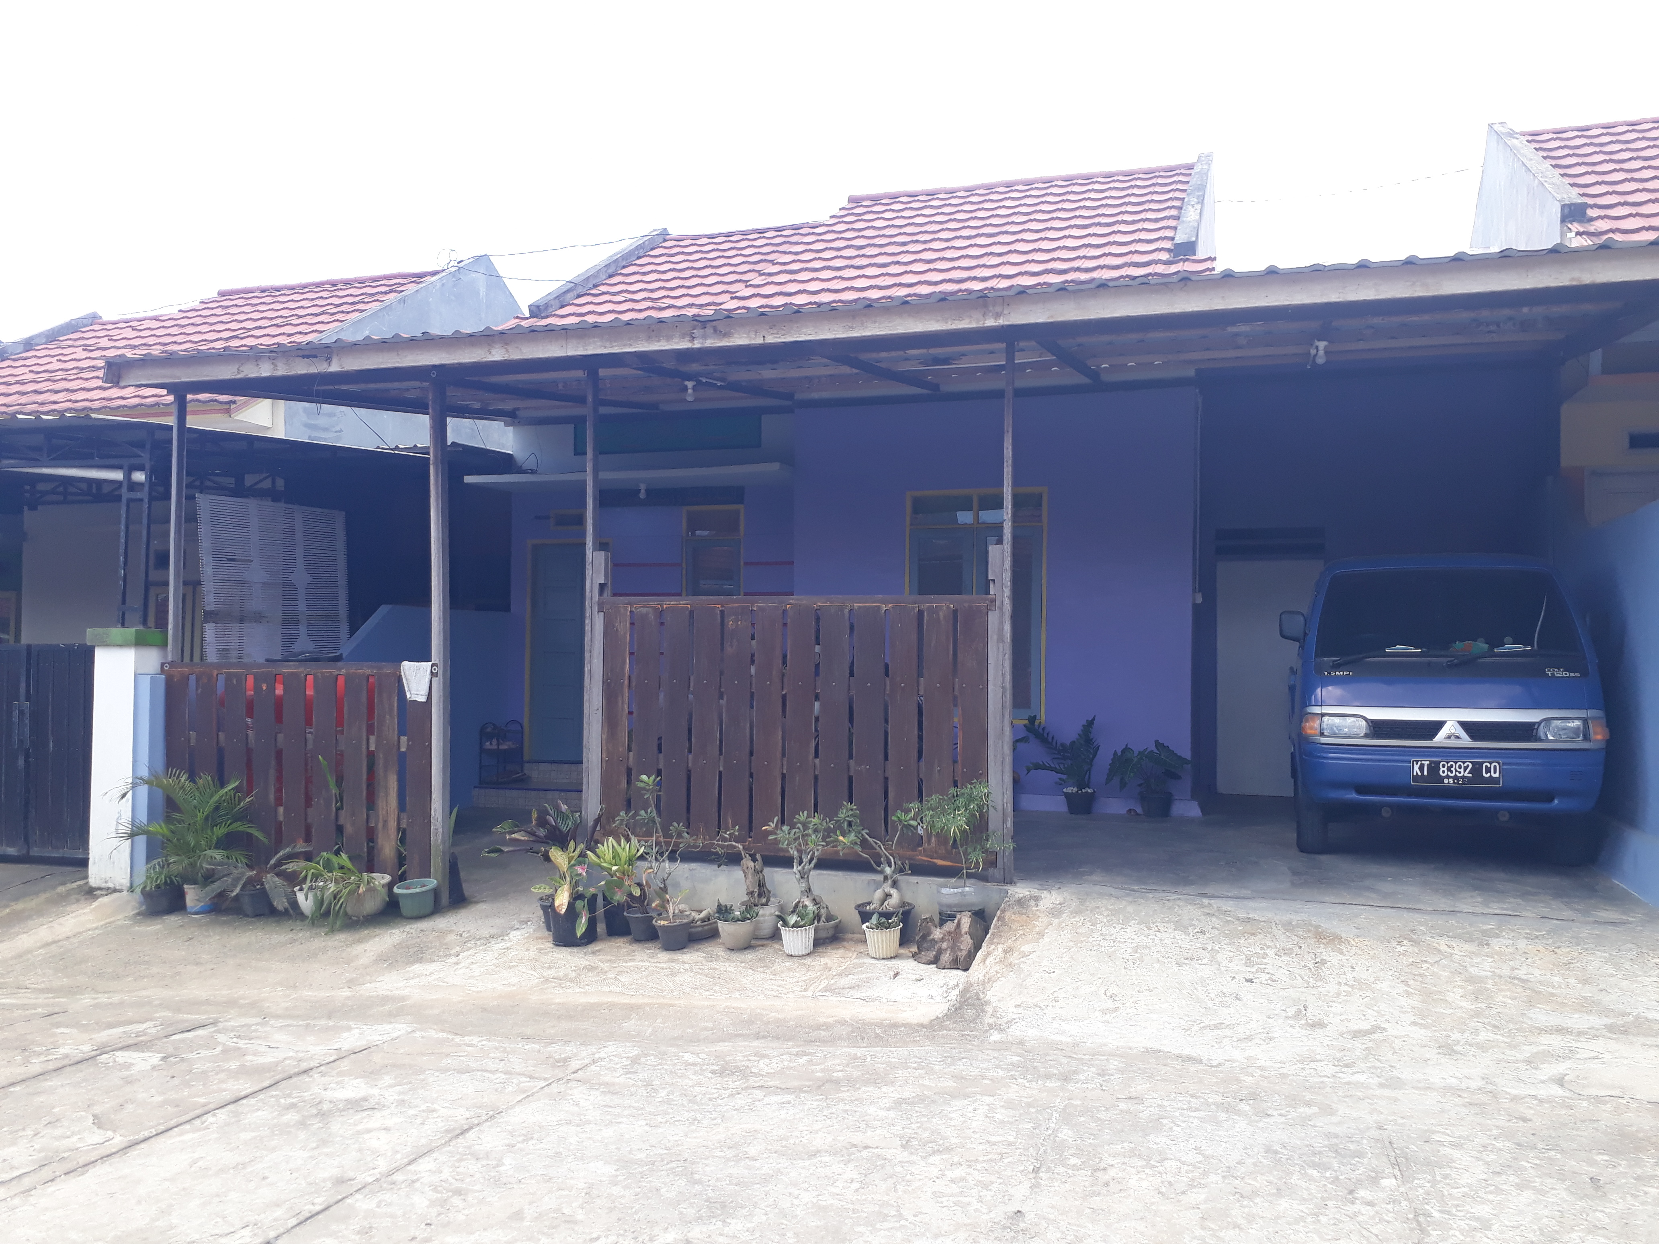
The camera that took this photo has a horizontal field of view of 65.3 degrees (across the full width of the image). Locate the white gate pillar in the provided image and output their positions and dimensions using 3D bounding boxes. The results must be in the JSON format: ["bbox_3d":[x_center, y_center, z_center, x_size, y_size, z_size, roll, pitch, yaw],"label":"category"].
[{"bbox_3d":[-4.449,0.861,8.278,0.400,1.636,0.350,0,-1,18],"label":"white gate pillar"}]

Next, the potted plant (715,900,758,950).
[{"bbox_3d":[-0.467,1.511,6.481,0.205,0.230,0.205,1,-1,0],"label":"potted plant"}]

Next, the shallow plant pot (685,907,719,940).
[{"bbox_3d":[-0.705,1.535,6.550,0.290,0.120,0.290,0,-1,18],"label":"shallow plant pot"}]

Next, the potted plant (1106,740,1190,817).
[{"bbox_3d":[2.380,1.169,9.652,0.600,0.569,0.500,0,-2,17],"label":"potted plant"}]

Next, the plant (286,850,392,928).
[{"bbox_3d":[-2.797,1.532,7.369,0.624,0.418,0.437,0,-1,18],"label":"plant"}]

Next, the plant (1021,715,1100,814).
[{"bbox_3d":[1.688,1.040,9.425,0.588,0.716,0.500,0,-1,18],"label":"plant"}]

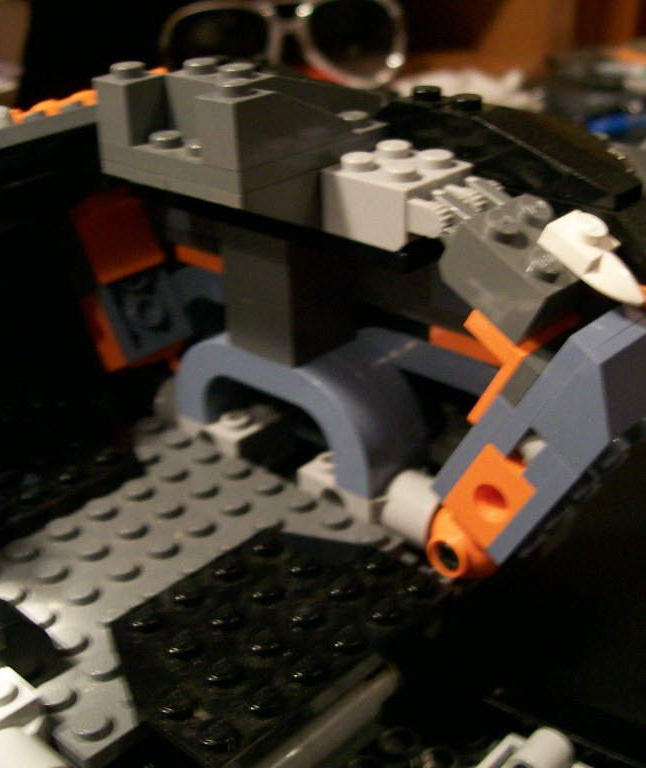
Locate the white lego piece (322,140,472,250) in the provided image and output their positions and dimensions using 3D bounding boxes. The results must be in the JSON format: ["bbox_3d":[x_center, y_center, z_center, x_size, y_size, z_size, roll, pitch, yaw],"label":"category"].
[{"bbox_3d":[0.014,-0.027,0.157,0.024,0.011,0.016,21,35,38],"label":"white lego piece"}]

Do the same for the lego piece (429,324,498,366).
[{"bbox_3d":[0.026,-0.007,0.174,0.016,0.003,0.008,21,35,38],"label":"lego piece"}]

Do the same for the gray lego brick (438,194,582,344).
[{"bbox_3d":[0.026,-0.019,0.150,0.016,0.011,0.022,-28,64,-40],"label":"gray lego brick"}]

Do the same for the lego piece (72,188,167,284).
[{"bbox_3d":[-0.042,-0.030,0.214,0.016,0.016,0.004,-28,4,-40],"label":"lego piece"}]

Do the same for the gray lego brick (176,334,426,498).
[{"bbox_3d":[-0.005,0.001,0.193,0.048,0.019,0.016,21,35,38],"label":"gray lego brick"}]

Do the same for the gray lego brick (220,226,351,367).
[{"bbox_3d":[-0.006,-0.018,0.183,0.016,0.022,0.016,21,35,38],"label":"gray lego brick"}]

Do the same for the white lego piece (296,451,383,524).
[{"bbox_3d":[0.006,0.018,0.188,0.016,0.011,0.012,21,35,38],"label":"white lego piece"}]

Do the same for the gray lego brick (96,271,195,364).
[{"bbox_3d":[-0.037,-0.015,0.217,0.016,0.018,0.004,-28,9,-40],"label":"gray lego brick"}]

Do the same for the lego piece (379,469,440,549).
[{"bbox_3d":[0.017,0.021,0.181,0.009,0.011,0.011,21,35,38],"label":"lego piece"}]

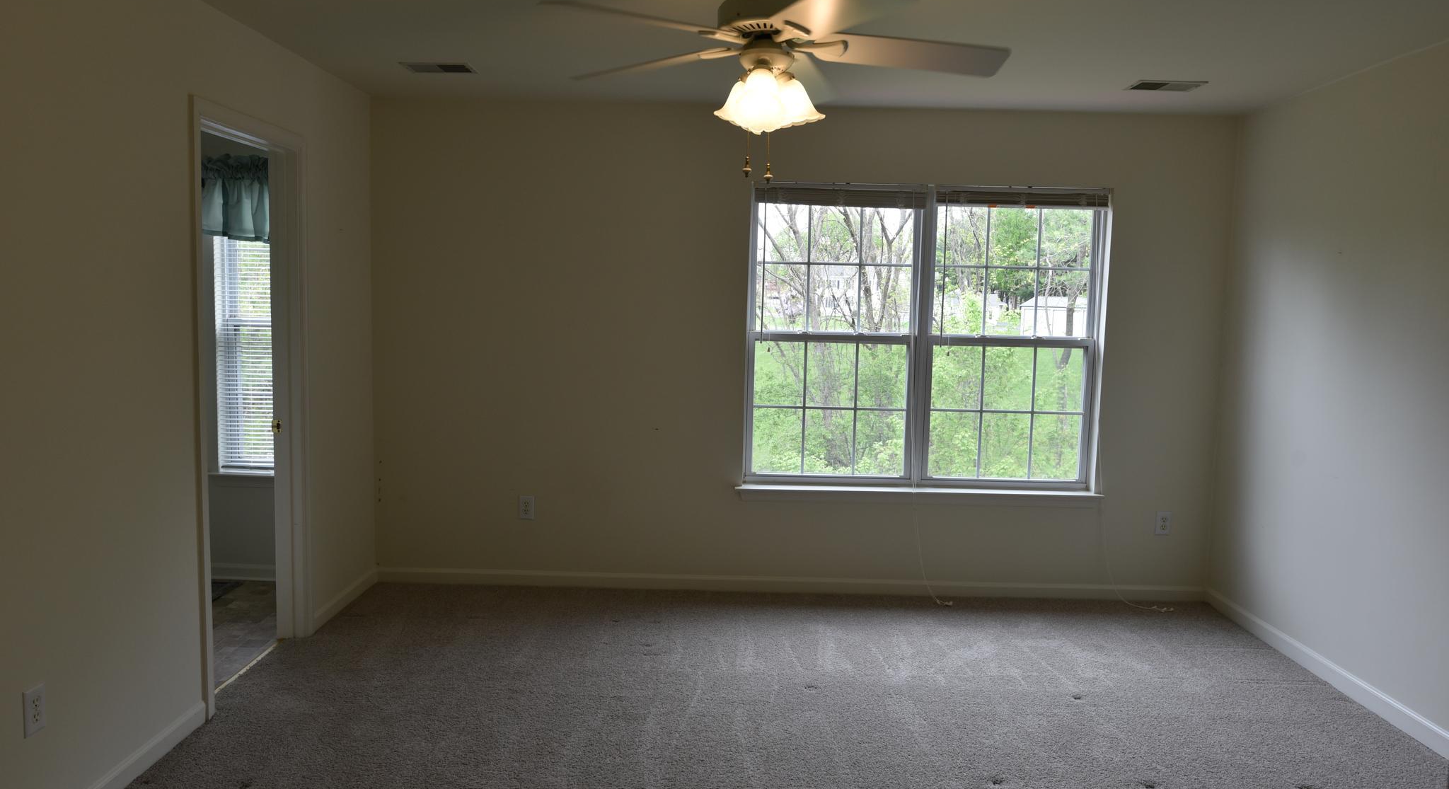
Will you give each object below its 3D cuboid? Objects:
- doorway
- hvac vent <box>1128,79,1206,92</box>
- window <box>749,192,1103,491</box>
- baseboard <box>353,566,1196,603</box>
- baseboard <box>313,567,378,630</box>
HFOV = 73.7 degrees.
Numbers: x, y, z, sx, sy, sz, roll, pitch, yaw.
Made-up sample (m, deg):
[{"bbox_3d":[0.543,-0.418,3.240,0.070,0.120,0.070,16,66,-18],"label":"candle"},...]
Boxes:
[{"bbox_3d":[-1.799,0.035,3.620,0.130,2.098,0.830,1,6,0],"label":"doorway"},{"bbox_3d":[1.870,-1.299,4.105,0.296,0.018,0.200,1,6,0],"label":"hvac vent"},{"bbox_3d":[1.000,-0.272,4.830,1.758,1.494,0.099,1,6,0],"label":"window"},{"bbox_3d":[0.336,0.968,4.914,4.217,0.083,0.016,1,6,0],"label":"baseboard"},{"bbox_3d":[-1.765,0.957,4.528,0.016,0.083,0.788,1,6,0],"label":"baseboard"}]

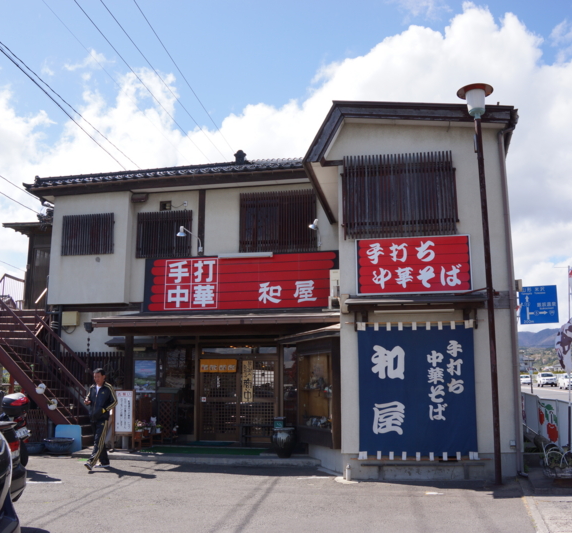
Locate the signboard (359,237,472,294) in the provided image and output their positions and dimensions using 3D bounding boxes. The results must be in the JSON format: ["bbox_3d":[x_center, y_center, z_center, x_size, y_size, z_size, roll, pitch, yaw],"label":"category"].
[{"bbox_3d":[2.022,-0.019,9.479,1.830,0.910,0.100,-2,-6,11],"label":"signboard"}]

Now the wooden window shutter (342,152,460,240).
[{"bbox_3d":[1.866,-1.192,9.943,1.844,1.405,0.140,-2,-9,10],"label":"wooden window shutter"}]

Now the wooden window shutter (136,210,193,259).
[{"bbox_3d":[-2.668,-0.685,13.260,1.288,1.024,0.100,-2,-9,12],"label":"wooden window shutter"}]

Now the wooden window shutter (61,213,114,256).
[{"bbox_3d":[-4.619,-0.738,13.999,1.369,0.979,0.090,-2,-11,11],"label":"wooden window shutter"}]

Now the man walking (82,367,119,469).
[{"bbox_3d":[-3.318,2.674,10.640,0.540,1.720,0.480,-6,-11,32],"label":"man walking"}]

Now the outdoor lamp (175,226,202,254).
[{"bbox_3d":[-2.094,-0.572,13.358,0.220,0.380,1.300,-2,-11,11],"label":"outdoor lamp"}]

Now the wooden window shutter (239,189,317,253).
[{"bbox_3d":[-0.175,-1.031,13.692,1.809,1.429,0.100,-2,-11,11],"label":"wooden window shutter"}]

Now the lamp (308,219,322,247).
[{"bbox_3d":[0.632,-0.719,12.876,0.220,0.460,1.200,-2,-11,11],"label":"lamp"}]

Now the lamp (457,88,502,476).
[{"bbox_3d":[3.089,0.099,9.150,0.550,6.150,0.550,-2,-11,11],"label":"lamp"}]

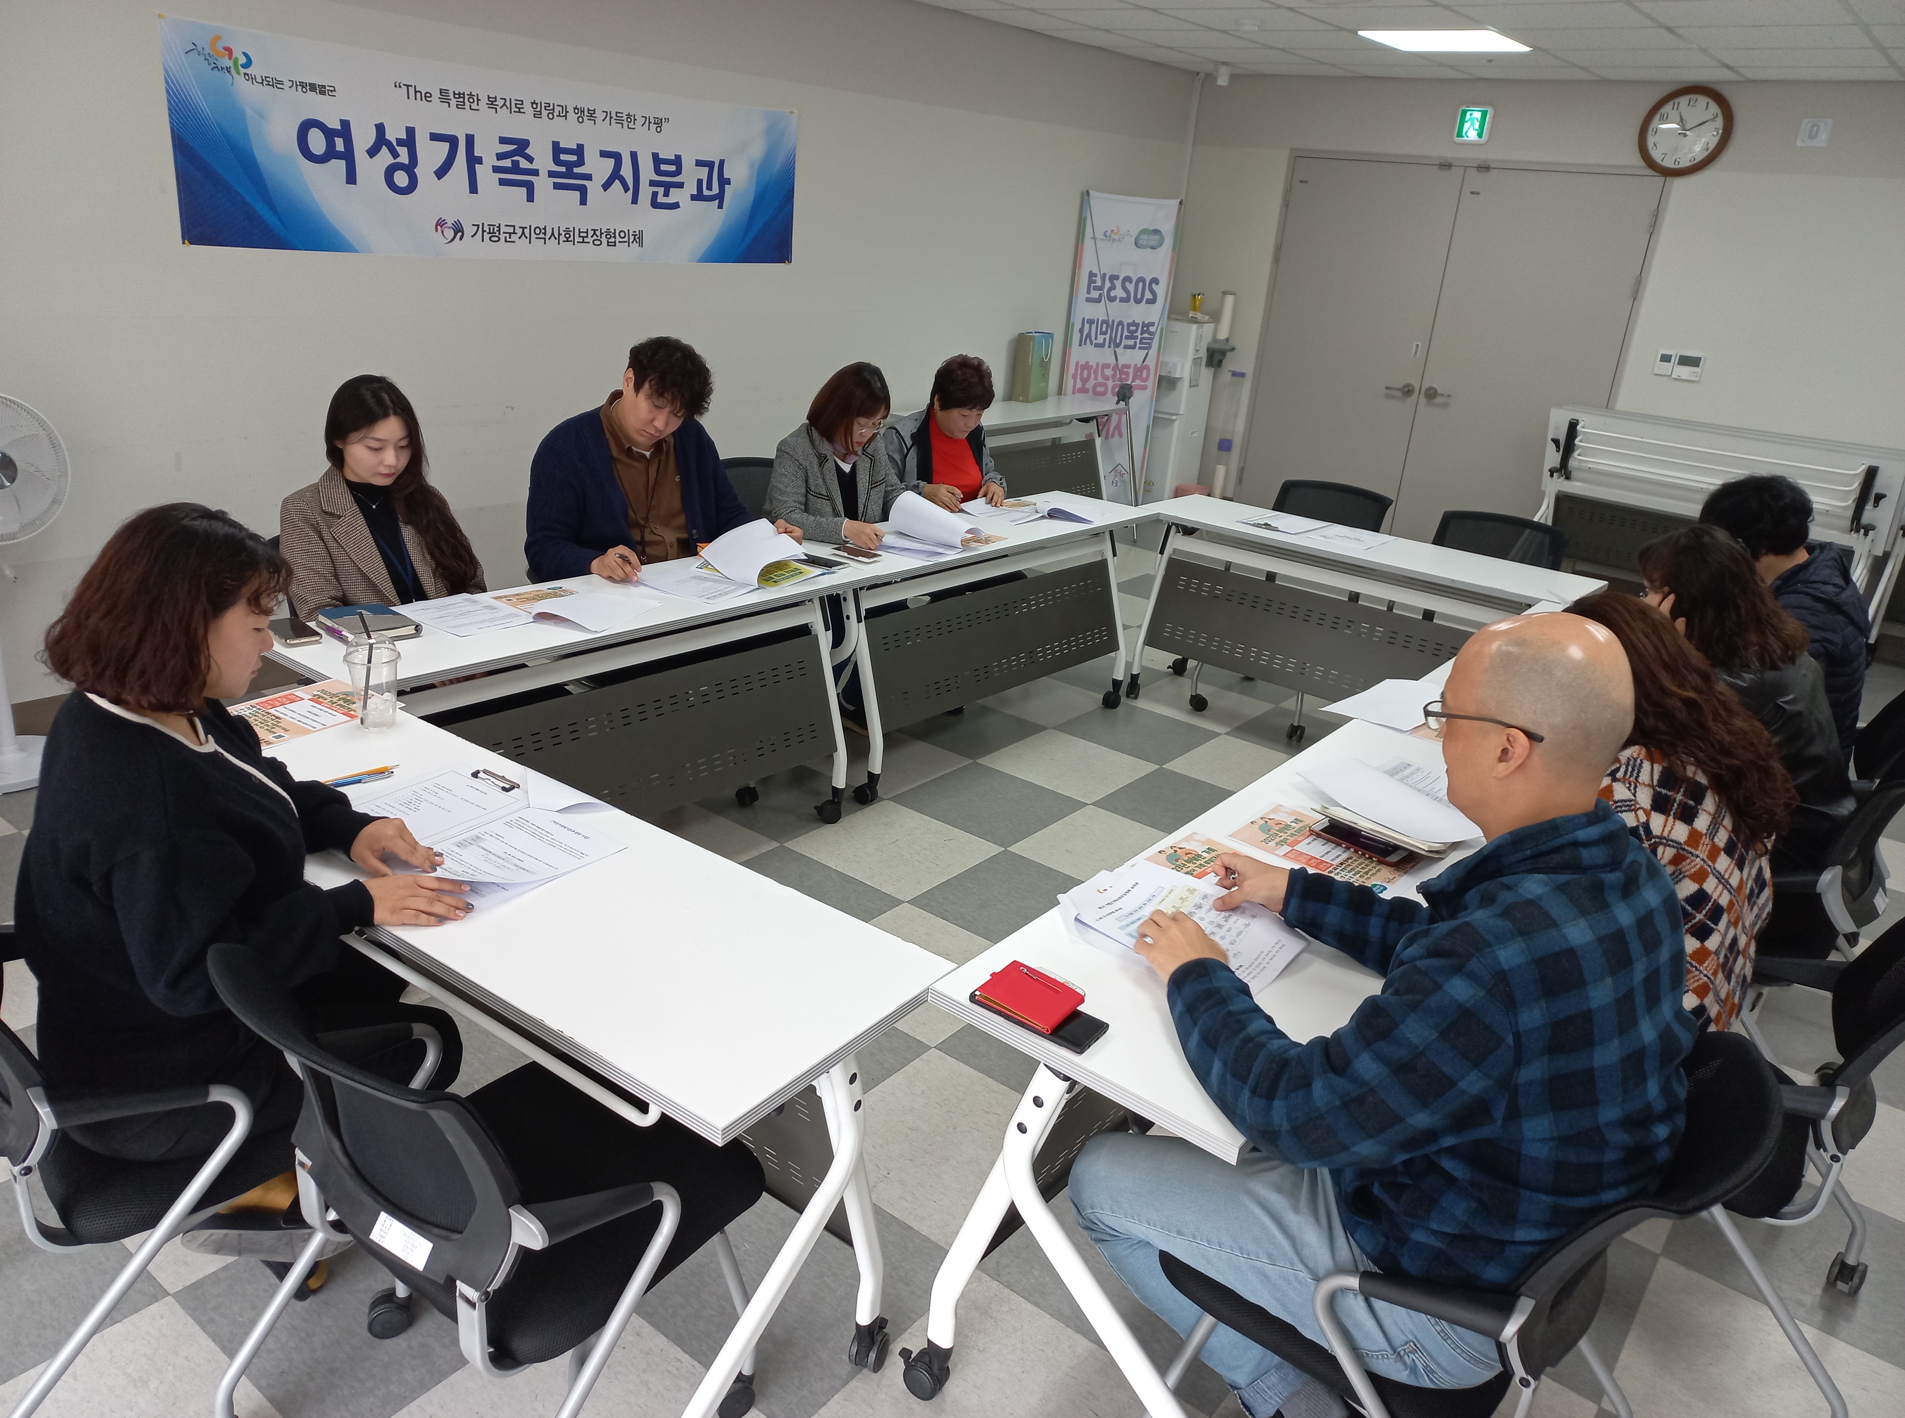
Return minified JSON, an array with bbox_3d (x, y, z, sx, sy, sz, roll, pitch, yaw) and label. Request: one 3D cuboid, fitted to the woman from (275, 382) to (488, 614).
[{"bbox_3d":[-1.332,-0.193,3.371,0.500,1.190,0.740,-15,28,-43],"label":"woman"}]

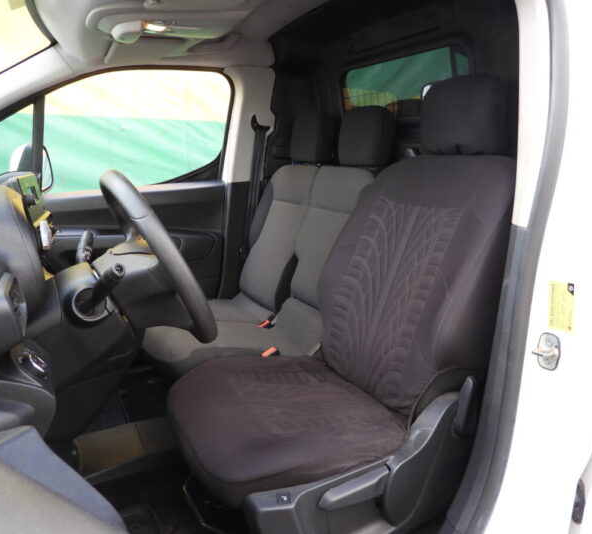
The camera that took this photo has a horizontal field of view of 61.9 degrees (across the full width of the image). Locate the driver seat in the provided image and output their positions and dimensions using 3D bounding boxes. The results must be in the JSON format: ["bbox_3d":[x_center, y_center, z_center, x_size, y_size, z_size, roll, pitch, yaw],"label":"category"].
[{"bbox_3d":[0.147,0.070,1.181,0.850,1.045,0.530,-7,15,-28],"label":"driver seat"}]

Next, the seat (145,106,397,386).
[{"bbox_3d":[-0.164,-0.049,1.740,0.880,1.005,0.750,-7,15,-28],"label":"seat"}]

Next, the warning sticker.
[{"bbox_3d":[0.474,0.071,0.880,0.041,0.088,0.003,2,12,32],"label":"warning sticker"}]

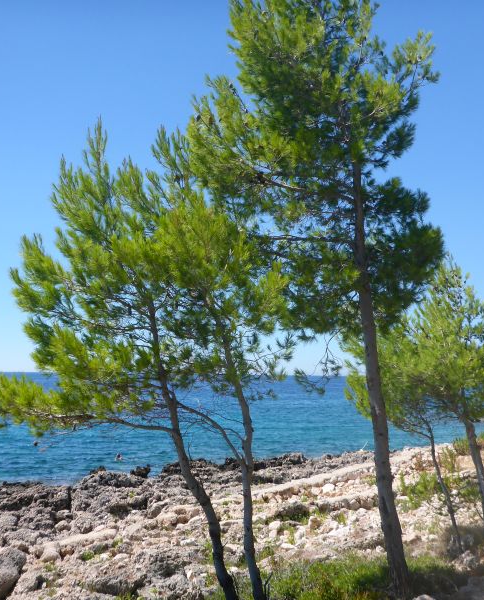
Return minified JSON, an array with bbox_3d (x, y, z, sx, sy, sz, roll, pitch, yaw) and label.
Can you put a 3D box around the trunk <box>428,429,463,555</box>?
[{"bbox_3d":[1.929,1.822,6.125,0.120,1.135,0.100,-14,-11,16],"label":"trunk"}]

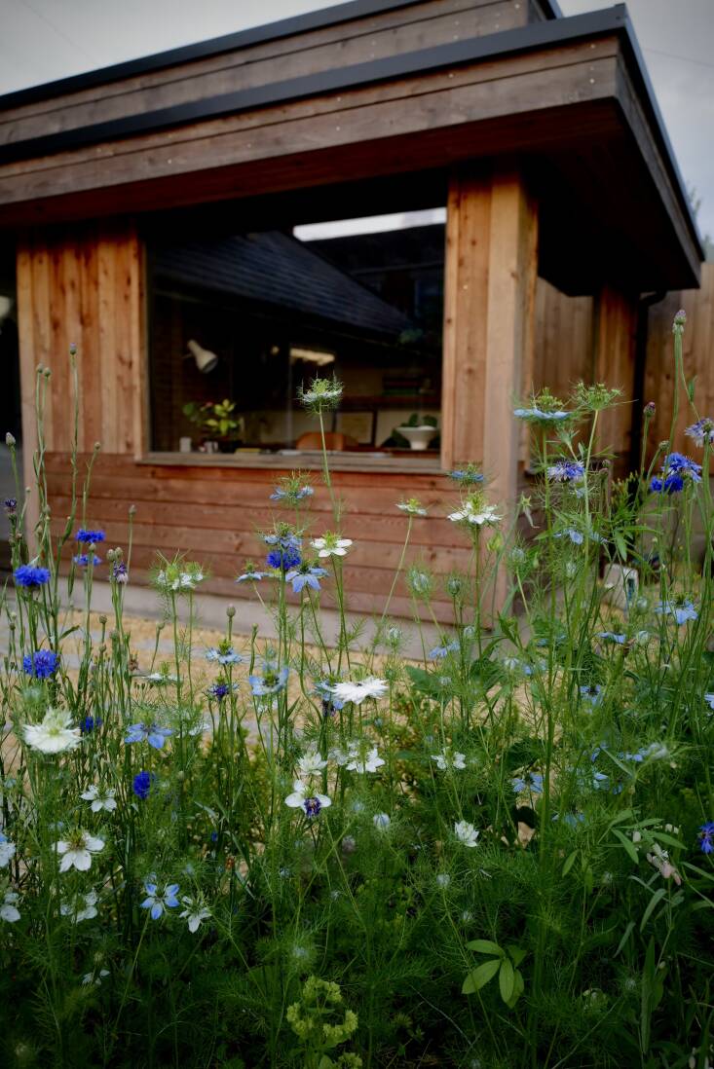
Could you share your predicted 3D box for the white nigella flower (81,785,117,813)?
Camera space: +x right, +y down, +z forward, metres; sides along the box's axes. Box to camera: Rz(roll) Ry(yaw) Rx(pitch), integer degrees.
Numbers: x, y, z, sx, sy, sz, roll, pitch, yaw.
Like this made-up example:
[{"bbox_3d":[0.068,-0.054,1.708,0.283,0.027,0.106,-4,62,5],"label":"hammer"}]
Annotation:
[{"bbox_3d":[-0.304,0.311,0.980,0.043,0.021,0.043,-1,22,-18],"label":"white nigella flower"}]

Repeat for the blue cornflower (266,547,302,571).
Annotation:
[{"bbox_3d":[-0.081,0.027,0.920,0.038,0.023,0.038,0,19,-5],"label":"blue cornflower"}]

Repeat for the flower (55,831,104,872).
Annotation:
[{"bbox_3d":[-0.233,0.267,0.700,0.042,0.024,0.042,-2,29,-19],"label":"flower"}]

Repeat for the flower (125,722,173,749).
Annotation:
[{"bbox_3d":[-0.204,0.198,0.820,0.046,0.016,0.046,-1,6,-14],"label":"flower"}]

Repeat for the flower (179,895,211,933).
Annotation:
[{"bbox_3d":[-0.155,0.365,0.800,0.037,0.024,0.037,-10,34,-10],"label":"flower"}]

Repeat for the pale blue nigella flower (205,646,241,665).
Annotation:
[{"bbox_3d":[-0.156,0.142,0.970,0.043,0.020,0.043,0,11,-9],"label":"pale blue nigella flower"}]

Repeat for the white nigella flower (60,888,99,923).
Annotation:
[{"bbox_3d":[-0.317,0.424,0.950,0.040,0.028,0.040,-2,19,-19],"label":"white nigella flower"}]

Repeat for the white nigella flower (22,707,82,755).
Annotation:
[{"bbox_3d":[-0.249,0.160,0.680,0.046,0.027,0.046,-2,19,-20],"label":"white nigella flower"}]

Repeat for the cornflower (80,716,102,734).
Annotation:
[{"bbox_3d":[-0.336,0.240,1.050,0.028,0.021,0.027,-1,7,-18],"label":"cornflower"}]

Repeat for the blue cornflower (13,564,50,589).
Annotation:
[{"bbox_3d":[-0.351,0.045,0.900,0.039,0.023,0.038,-2,7,-21],"label":"blue cornflower"}]

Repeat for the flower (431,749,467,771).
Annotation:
[{"bbox_3d":[0.115,0.284,1.050,0.044,0.020,0.044,1,6,7],"label":"flower"}]

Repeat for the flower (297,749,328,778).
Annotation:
[{"bbox_3d":[-0.053,0.269,0.980,0.037,0.026,0.037,0,14,-3],"label":"flower"}]

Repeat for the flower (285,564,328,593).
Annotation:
[{"bbox_3d":[-0.053,0.045,0.870,0.045,0.025,0.045,0,11,-3],"label":"flower"}]

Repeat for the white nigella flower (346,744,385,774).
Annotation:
[{"bbox_3d":[0.008,0.235,0.870,0.041,0.024,0.041,6,19,0],"label":"white nigella flower"}]

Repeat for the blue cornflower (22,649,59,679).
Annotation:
[{"bbox_3d":[-0.335,0.136,0.880,0.038,0.026,0.038,-2,28,-21],"label":"blue cornflower"}]

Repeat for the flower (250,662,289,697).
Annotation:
[{"bbox_3d":[-0.098,0.163,0.930,0.043,0.028,0.043,0,16,-6],"label":"flower"}]

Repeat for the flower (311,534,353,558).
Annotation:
[{"bbox_3d":[-0.027,0.012,0.900,0.045,0.021,0.045,1,16,-2],"label":"flower"}]

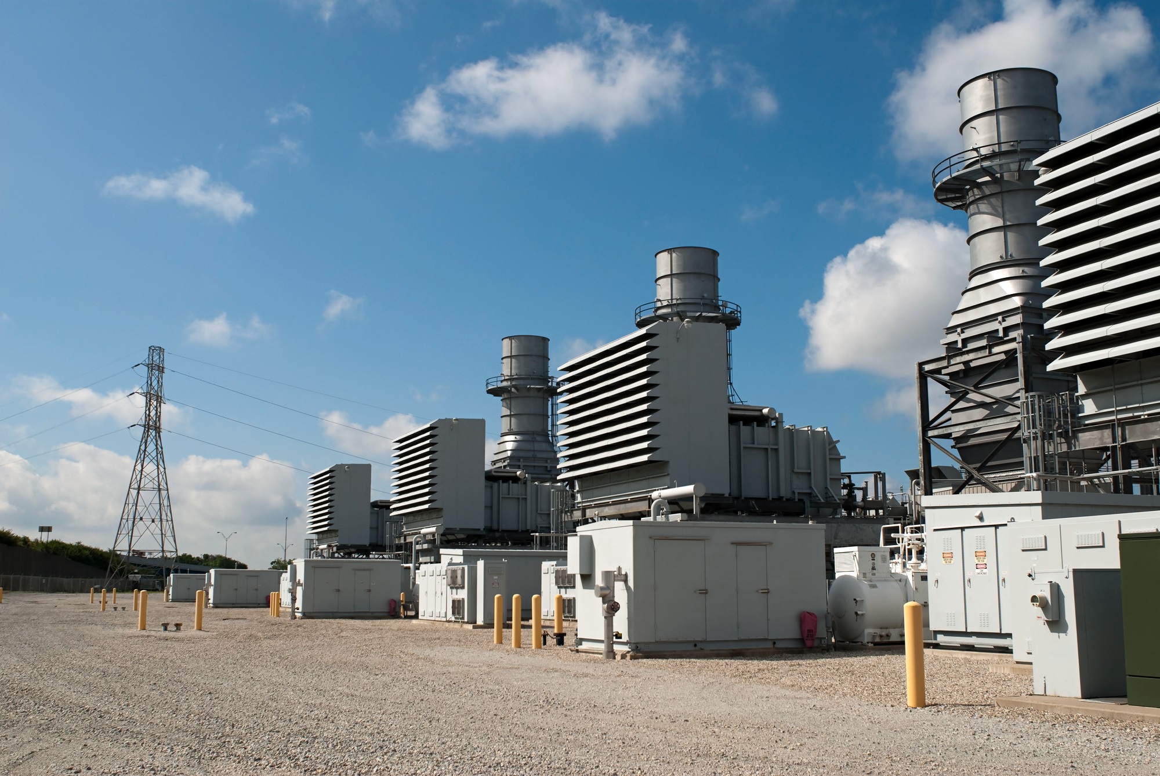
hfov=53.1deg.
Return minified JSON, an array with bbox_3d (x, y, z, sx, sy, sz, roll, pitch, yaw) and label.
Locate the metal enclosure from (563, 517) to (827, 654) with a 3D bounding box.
[{"bbox_3d":[2.777,4.616,26.921,5.005,2.808,2.910,4,-11,-24],"label":"metal enclosure"}]

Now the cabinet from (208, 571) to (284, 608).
[{"bbox_3d":[-26.133,15.626,90.509,4.976,2.823,2.910,4,-11,-24],"label":"cabinet"}]

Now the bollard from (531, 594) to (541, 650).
[{"bbox_3d":[-1.036,5.654,28.032,0.215,1.295,0.215,4,-11,-24],"label":"bollard"}]

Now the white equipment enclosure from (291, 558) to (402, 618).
[{"bbox_3d":[-12.566,10.729,62.369,5.270,2.866,3.054,4,-11,-24],"label":"white equipment enclosure"}]

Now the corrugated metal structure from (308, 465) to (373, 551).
[{"bbox_3d":[-25.992,12.822,124.473,4.365,8.512,11.058,4,-11,-24],"label":"corrugated metal structure"}]

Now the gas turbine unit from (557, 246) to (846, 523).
[{"bbox_3d":[6.249,1.030,62.536,12.513,14.550,11.058,4,-11,-24],"label":"gas turbine unit"}]

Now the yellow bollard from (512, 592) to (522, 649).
[{"bbox_3d":[-1.516,5.657,28.044,0.215,1.295,0.215,4,-11,-24],"label":"yellow bollard"}]

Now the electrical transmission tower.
[{"bbox_3d":[-75.180,13.951,203.614,9.800,42.539,10.200,1,-10,-5],"label":"electrical transmission tower"}]

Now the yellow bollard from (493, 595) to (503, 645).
[{"bbox_3d":[-2.129,6.066,30.412,0.215,1.295,0.215,4,-11,-24],"label":"yellow bollard"}]

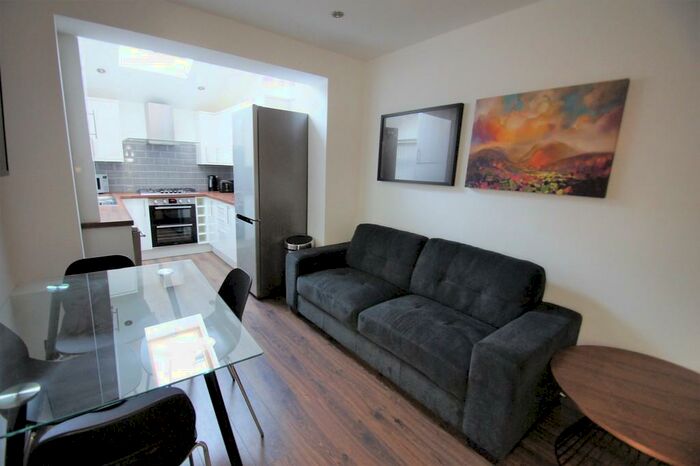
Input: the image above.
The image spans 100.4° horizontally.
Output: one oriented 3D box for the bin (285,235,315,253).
[{"bbox_3d":[-0.517,0.373,3.019,0.285,0.650,0.285,-7,15,-41],"label":"bin"}]

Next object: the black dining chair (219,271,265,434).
[{"bbox_3d":[-0.728,0.594,1.425,0.510,0.810,0.490,-7,14,-39],"label":"black dining chair"}]

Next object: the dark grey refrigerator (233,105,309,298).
[{"bbox_3d":[-0.869,-0.316,3.228,0.590,1.890,0.590,-7,14,-39],"label":"dark grey refrigerator"}]

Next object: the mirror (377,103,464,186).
[{"bbox_3d":[0.592,-0.769,2.636,0.030,0.640,0.832,-8,15,-43],"label":"mirror"}]

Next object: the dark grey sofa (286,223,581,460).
[{"bbox_3d":[0.372,0.459,2.282,0.860,0.840,1.990,-7,15,-41],"label":"dark grey sofa"}]

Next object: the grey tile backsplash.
[{"bbox_3d":[-2.874,-1.000,4.479,2.060,0.760,0.020,-7,14,-39],"label":"grey tile backsplash"}]

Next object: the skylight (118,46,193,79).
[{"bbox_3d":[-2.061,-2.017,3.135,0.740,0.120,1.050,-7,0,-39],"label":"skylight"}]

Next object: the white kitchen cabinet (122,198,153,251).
[{"bbox_3d":[-3.055,-0.151,4.139,0.310,0.730,0.570,-7,14,-39],"label":"white kitchen cabinet"}]

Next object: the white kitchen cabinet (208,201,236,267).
[{"bbox_3d":[-1.508,-0.012,4.163,0.570,0.870,1.450,-7,14,-39],"label":"white kitchen cabinet"}]

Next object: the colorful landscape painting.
[{"bbox_3d":[1.244,-0.606,1.977,0.030,0.650,0.852,-8,15,-43],"label":"colorful landscape painting"}]

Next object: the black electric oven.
[{"bbox_3d":[-2.699,-0.193,4.403,0.595,0.720,0.550,-7,14,-39],"label":"black electric oven"}]

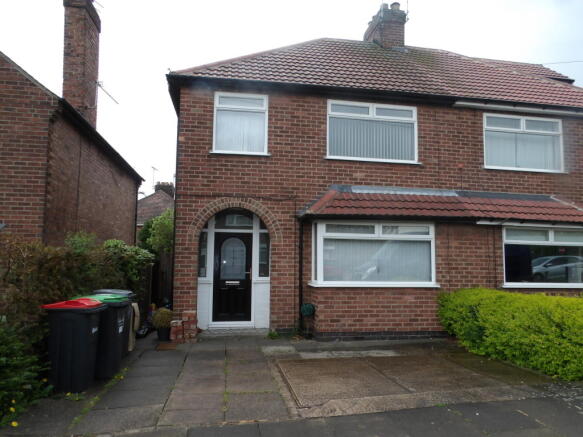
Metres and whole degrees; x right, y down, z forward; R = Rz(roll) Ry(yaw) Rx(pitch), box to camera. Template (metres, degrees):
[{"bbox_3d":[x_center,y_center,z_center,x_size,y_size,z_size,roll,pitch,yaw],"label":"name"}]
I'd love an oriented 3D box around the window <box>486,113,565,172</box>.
[{"bbox_3d":[5.480,-1.765,9.584,2.131,1.323,0.120,2,-5,-10],"label":"window"}]

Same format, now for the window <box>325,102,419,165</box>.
[{"bbox_3d":[1.789,-1.891,8.938,2.121,1.307,0.120,2,-5,-10],"label":"window"}]

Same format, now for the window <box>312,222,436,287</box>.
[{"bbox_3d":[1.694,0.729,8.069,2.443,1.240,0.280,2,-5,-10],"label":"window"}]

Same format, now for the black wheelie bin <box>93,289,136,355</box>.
[{"bbox_3d":[-2.801,1.626,6.362,0.620,1.050,0.530,2,-5,-7],"label":"black wheelie bin"}]

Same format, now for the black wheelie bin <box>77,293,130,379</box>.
[{"bbox_3d":[-2.576,1.541,5.441,0.640,1.060,0.540,1,-5,-6],"label":"black wheelie bin"}]

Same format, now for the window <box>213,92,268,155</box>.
[{"bbox_3d":[-1.051,-1.959,8.438,1.143,1.298,0.120,2,-5,-10],"label":"window"}]

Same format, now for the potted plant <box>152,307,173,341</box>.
[{"bbox_3d":[-2.380,1.952,7.611,0.380,0.640,0.380,2,-5,-10],"label":"potted plant"}]

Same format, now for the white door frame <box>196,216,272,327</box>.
[{"bbox_3d":[-1.174,1.044,8.263,1.472,2.319,0.140,2,-5,-10],"label":"white door frame"}]

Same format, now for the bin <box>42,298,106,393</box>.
[{"bbox_3d":[-2.628,1.488,4.876,0.630,1.060,0.530,1,-5,-2],"label":"bin"}]

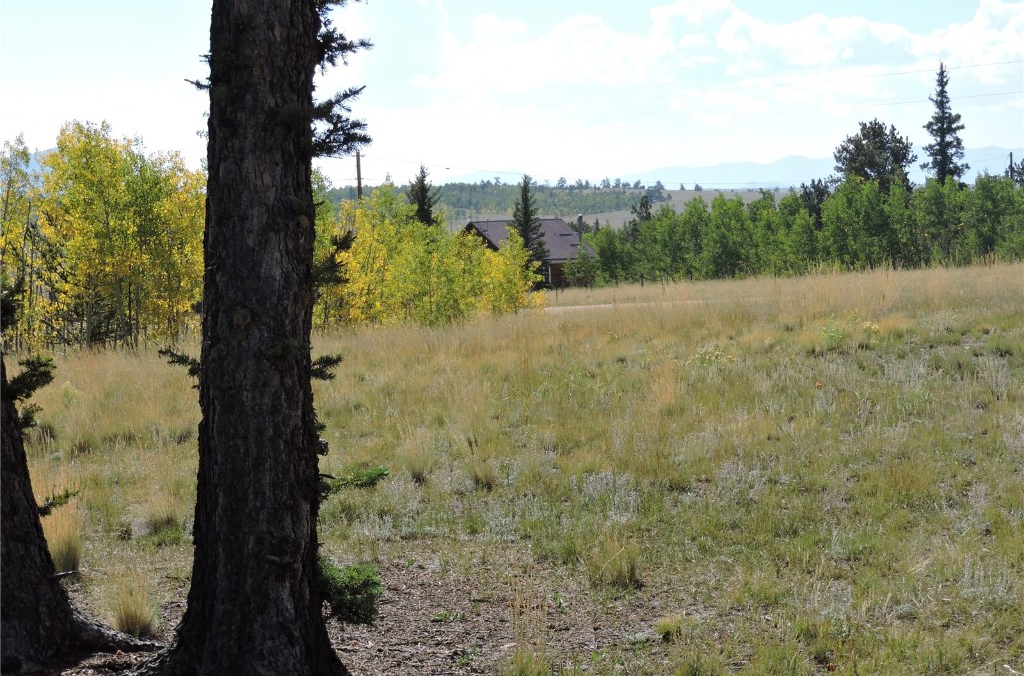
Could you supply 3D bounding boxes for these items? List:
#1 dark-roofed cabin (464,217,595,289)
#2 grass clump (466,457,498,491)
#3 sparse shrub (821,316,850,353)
[{"bbox_3d":[0.388,-6.398,195.000,10.200,5.600,8.700,-3,5,-44],"label":"dark-roofed cabin"},{"bbox_3d":[-0.185,0.858,15.800,0.200,0.200,0.200,0,3,0],"label":"grass clump"},{"bbox_3d":[3.924,-0.042,30.500,0.370,0.440,0.370,0,3,0],"label":"sparse shrub"}]

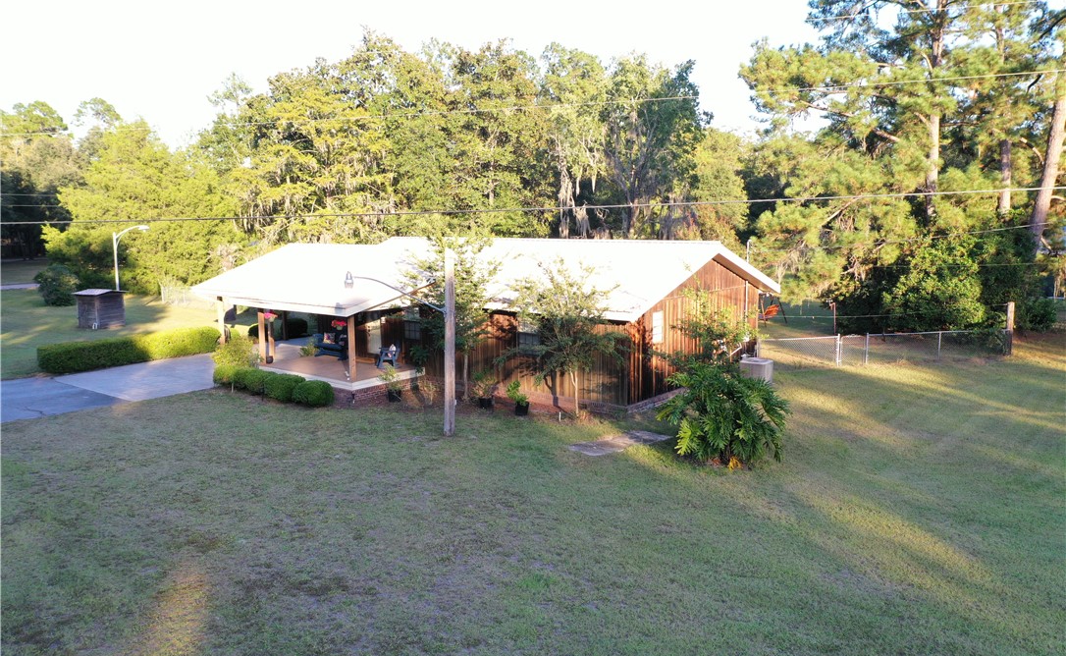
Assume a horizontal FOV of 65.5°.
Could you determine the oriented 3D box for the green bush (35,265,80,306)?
[{"bbox_3d":[-32.200,-2.921,55.875,2.700,2.600,2.700,-5,9,-30],"label":"green bush"}]

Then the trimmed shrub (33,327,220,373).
[{"bbox_3d":[-16.047,0.866,33.201,1.261,0.900,6.609,6,10,38],"label":"trimmed shrub"}]

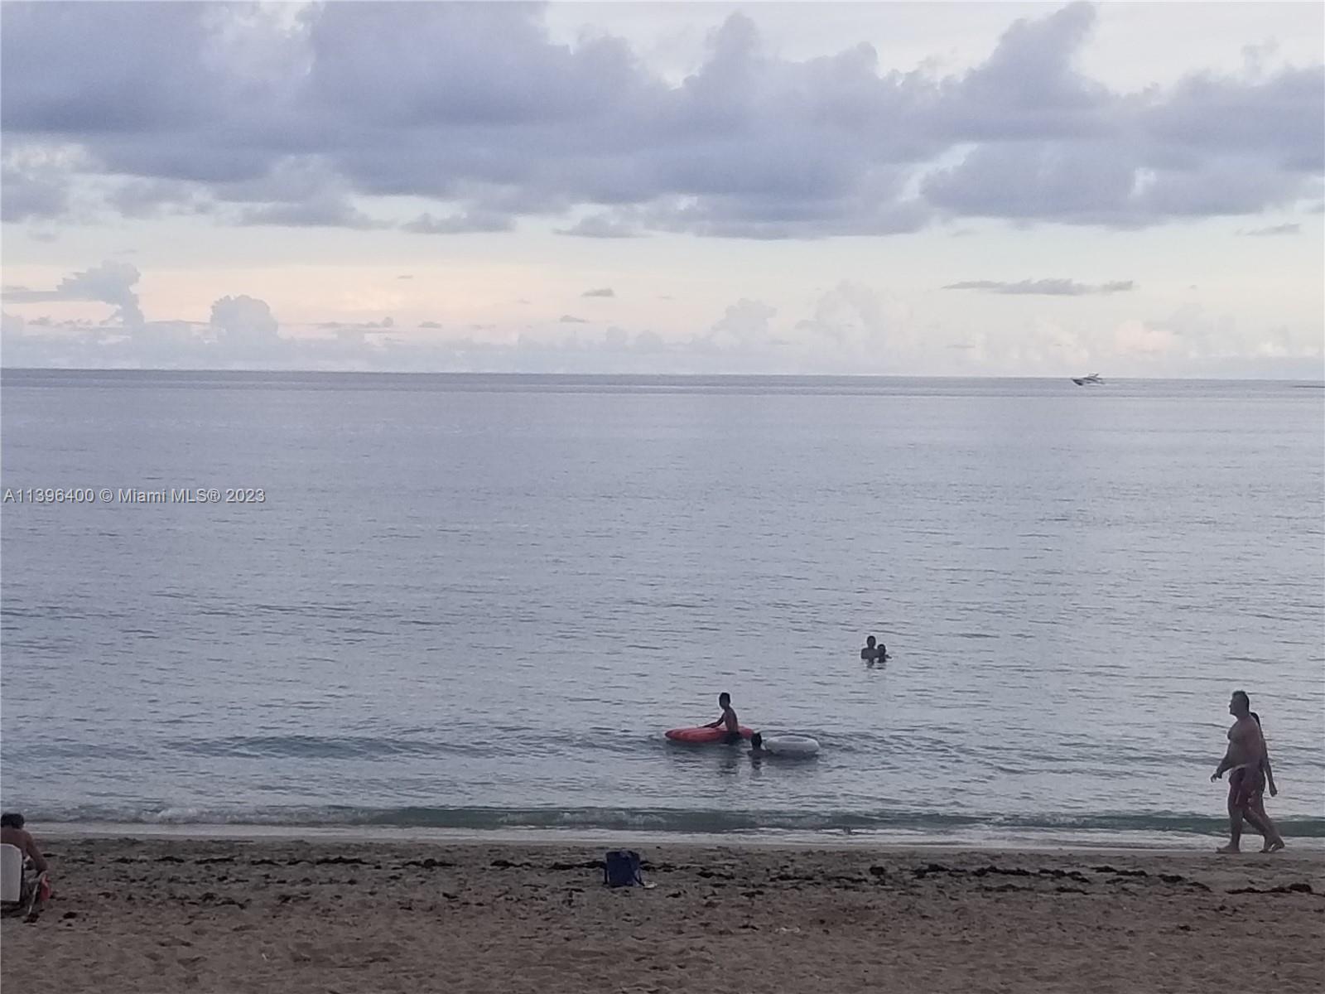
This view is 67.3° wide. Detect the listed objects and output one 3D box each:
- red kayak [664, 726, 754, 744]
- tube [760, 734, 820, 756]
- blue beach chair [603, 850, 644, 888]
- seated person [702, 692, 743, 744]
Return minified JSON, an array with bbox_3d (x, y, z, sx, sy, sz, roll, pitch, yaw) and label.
[{"bbox_3d":[0.669,3.340,14.119,1.250,0.200,0.460,-1,7,-8],"label":"red kayak"},{"bbox_3d":[1.756,3.385,13.949,0.820,0.220,0.720,1,7,0],"label":"tube"},{"bbox_3d":[-0.383,3.551,9.708,0.400,0.380,0.380,0,7,0],"label":"blue beach chair"},{"bbox_3d":[0.858,3.100,14.032,0.550,0.740,0.360,2,7,15],"label":"seated person"}]

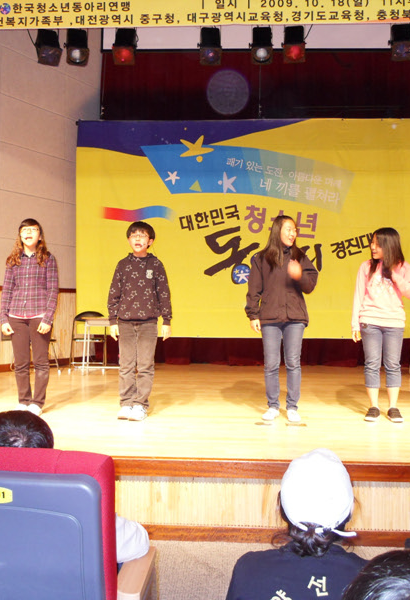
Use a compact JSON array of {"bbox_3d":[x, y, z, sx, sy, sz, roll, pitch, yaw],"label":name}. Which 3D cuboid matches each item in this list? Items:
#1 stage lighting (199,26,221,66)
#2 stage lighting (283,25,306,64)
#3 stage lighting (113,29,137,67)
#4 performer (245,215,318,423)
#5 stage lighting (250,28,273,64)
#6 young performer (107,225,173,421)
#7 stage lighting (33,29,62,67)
[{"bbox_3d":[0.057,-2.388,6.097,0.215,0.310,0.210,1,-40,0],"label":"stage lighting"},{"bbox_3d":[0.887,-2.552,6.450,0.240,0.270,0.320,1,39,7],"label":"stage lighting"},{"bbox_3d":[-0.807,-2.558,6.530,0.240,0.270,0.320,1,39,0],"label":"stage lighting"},{"bbox_3d":[0.606,0.131,5.032,0.532,1.578,0.350,1,-1,-5],"label":"performer"},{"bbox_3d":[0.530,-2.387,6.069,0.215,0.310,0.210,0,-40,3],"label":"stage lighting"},{"bbox_3d":[-0.493,0.151,4.996,0.468,1.515,0.310,1,-1,-1],"label":"young performer"},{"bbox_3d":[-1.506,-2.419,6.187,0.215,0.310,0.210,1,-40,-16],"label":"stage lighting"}]

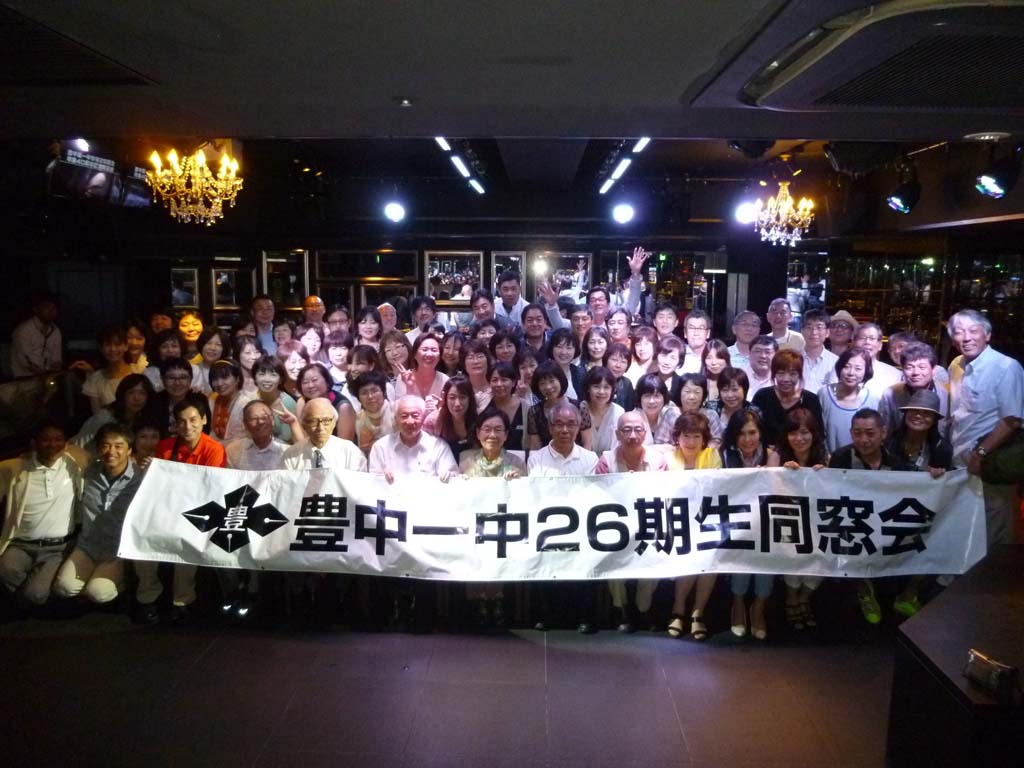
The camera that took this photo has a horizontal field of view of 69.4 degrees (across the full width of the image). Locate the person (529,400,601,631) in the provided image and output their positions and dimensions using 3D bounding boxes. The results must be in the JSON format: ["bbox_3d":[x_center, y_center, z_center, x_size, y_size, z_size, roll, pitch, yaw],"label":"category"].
[{"bbox_3d":[0.283,0.737,4.404,0.460,1.260,0.660,0,8,-1],"label":"person"}]

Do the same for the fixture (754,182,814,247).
[{"bbox_3d":[1.950,-1.222,5.301,0.430,0.455,0.430,4,10,19],"label":"fixture"}]

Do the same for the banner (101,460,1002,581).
[{"bbox_3d":[0.178,0.749,4.055,4.650,0.580,0.180,1,-5,2],"label":"banner"}]

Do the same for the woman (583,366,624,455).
[{"bbox_3d":[0.573,0.586,4.828,0.450,1.450,0.420,1,8,7],"label":"woman"}]

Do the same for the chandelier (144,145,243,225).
[{"bbox_3d":[-2.037,-1.272,4.736,0.610,0.490,0.610,1,8,2],"label":"chandelier"}]

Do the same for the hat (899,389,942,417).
[{"bbox_3d":[2.343,0.100,4.231,0.245,0.130,0.280,12,16,17],"label":"hat"}]

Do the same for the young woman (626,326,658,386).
[{"bbox_3d":[0.897,0.385,5.246,0.430,1.586,0.300,1,9,6],"label":"young woman"}]

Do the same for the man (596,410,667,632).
[{"bbox_3d":[0.695,0.738,4.379,0.480,1.161,0.800,1,9,6],"label":"man"}]

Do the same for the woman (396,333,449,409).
[{"bbox_3d":[-0.567,0.454,5.128,0.480,1.610,0.400,0,8,-3],"label":"woman"}]

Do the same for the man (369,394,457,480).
[{"bbox_3d":[-0.570,0.682,4.242,0.520,1.240,0.680,0,9,-4],"label":"man"}]

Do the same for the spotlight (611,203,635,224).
[{"bbox_3d":[1.031,-1.591,6.902,0.230,0.230,0.250,1,21,2],"label":"spotlight"}]

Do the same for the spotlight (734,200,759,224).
[{"bbox_3d":[2.175,-1.590,6.858,0.230,0.230,0.250,1,21,2],"label":"spotlight"}]

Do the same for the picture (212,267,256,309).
[{"bbox_3d":[-3.395,-1.179,9.031,0.530,0.510,0.050,1,8,2],"label":"picture"}]

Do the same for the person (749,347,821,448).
[{"bbox_3d":[1.681,0.524,4.680,0.460,1.504,0.320,2,9,11],"label":"person"}]

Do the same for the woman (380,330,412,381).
[{"bbox_3d":[-0.804,0.430,5.253,0.450,1.600,0.380,0,8,-6],"label":"woman"}]

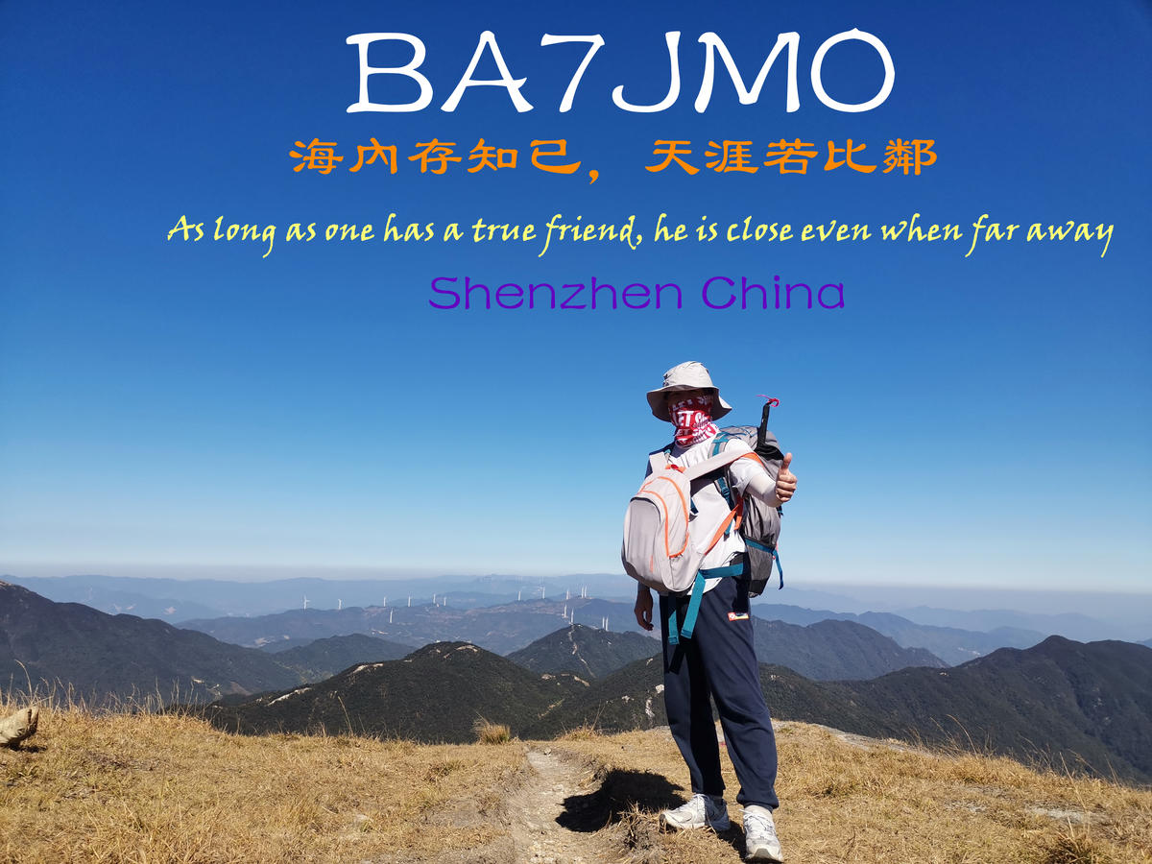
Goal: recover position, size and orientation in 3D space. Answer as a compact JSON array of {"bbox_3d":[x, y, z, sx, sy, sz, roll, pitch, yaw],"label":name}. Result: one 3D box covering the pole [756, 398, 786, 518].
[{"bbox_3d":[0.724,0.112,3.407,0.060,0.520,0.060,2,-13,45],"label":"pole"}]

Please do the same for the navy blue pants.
[{"bbox_3d":[0.514,0.895,3.182,0.420,0.890,0.300,-6,-12,39],"label":"navy blue pants"}]

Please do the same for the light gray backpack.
[{"bbox_3d":[0.372,0.327,3.088,0.300,0.510,0.340,9,-12,-39],"label":"light gray backpack"}]

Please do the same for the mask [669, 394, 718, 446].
[{"bbox_3d":[0.439,-0.045,3.258,0.165,0.190,0.190,-3,-10,25],"label":"mask"}]

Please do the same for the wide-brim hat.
[{"bbox_3d":[0.429,-0.154,3.275,0.330,0.175,0.340,1,-9,0],"label":"wide-brim hat"}]

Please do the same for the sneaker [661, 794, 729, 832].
[{"bbox_3d":[0.440,1.400,3.183,0.275,0.125,0.105,4,-9,-18],"label":"sneaker"}]

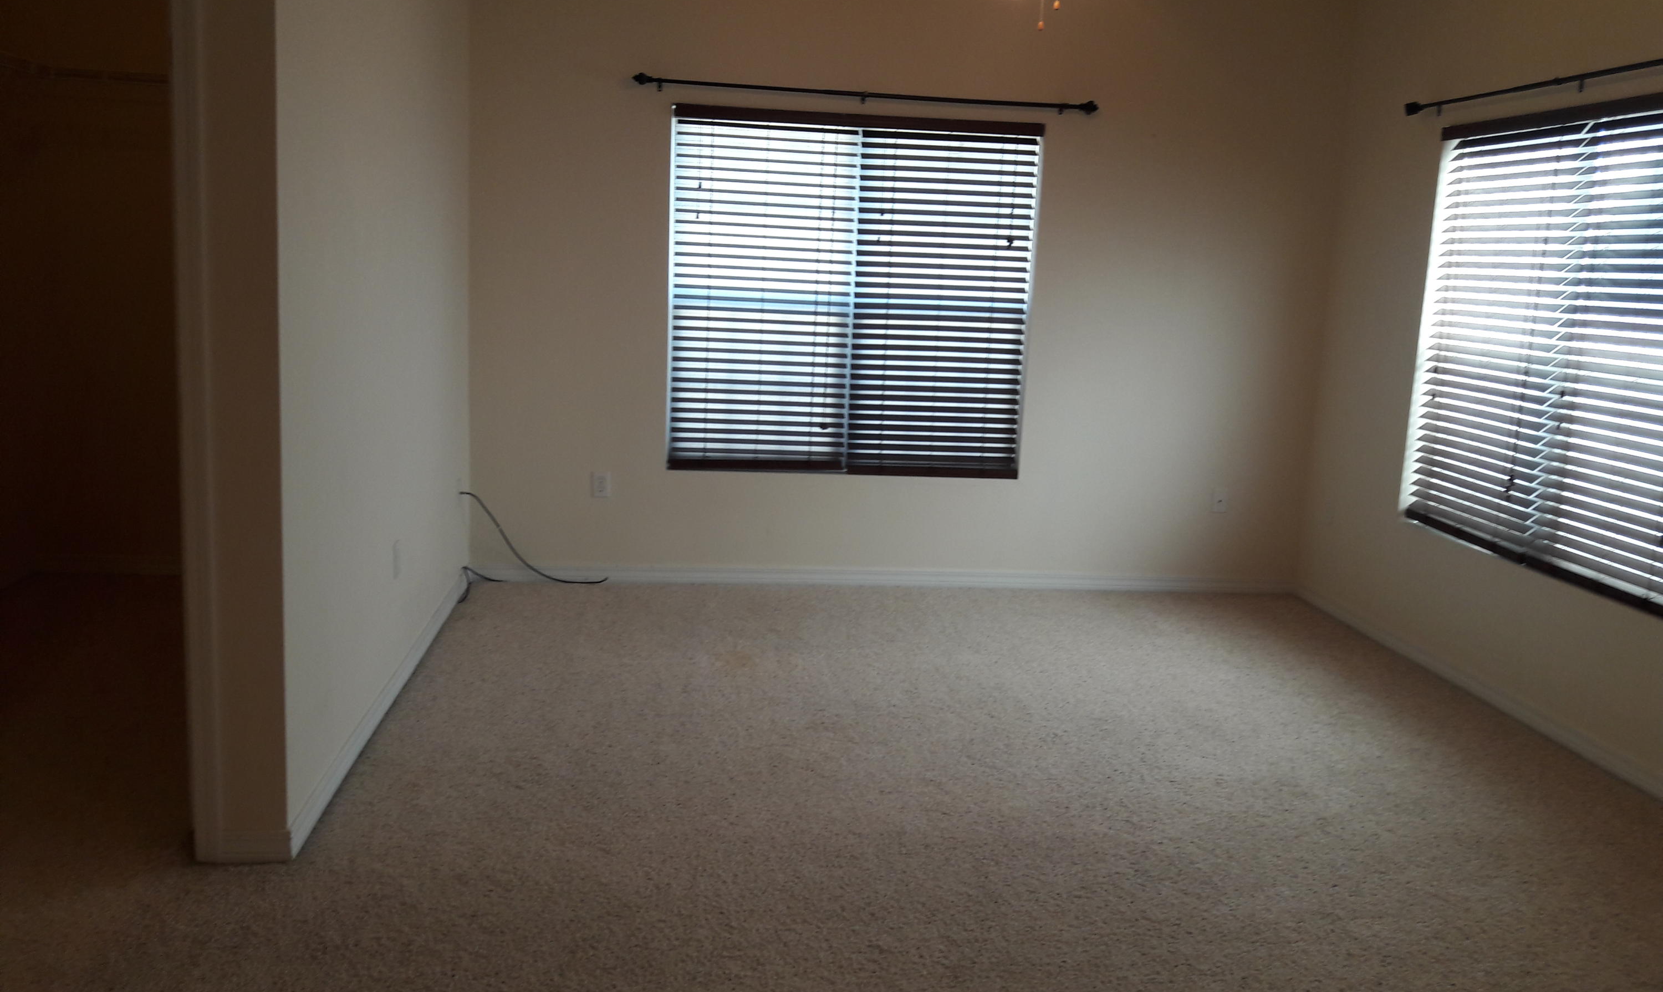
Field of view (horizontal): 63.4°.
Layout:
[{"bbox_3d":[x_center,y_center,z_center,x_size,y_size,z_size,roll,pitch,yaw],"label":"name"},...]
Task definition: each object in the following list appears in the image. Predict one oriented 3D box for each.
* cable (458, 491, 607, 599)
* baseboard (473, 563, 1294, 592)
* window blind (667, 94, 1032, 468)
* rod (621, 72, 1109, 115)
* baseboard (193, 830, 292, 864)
[{"bbox_3d":[-1.221,0.177,5.577,0.580,0.460,0.360,2,10,-7],"label":"cable"},{"bbox_3d":[0.312,0.370,5.991,3.710,0.085,0.018,2,10,-7],"label":"baseboard"},{"bbox_3d":[0.092,-0.840,5.744,1.550,1.520,0.065,2,10,-7],"label":"window blind"},{"bbox_3d":[0.153,-1.649,5.535,1.930,0.057,0.100,2,10,-7],"label":"rod"},{"bbox_3d":[-1.356,0.803,3.104,0.217,0.082,0.018,2,10,-7],"label":"baseboard"}]

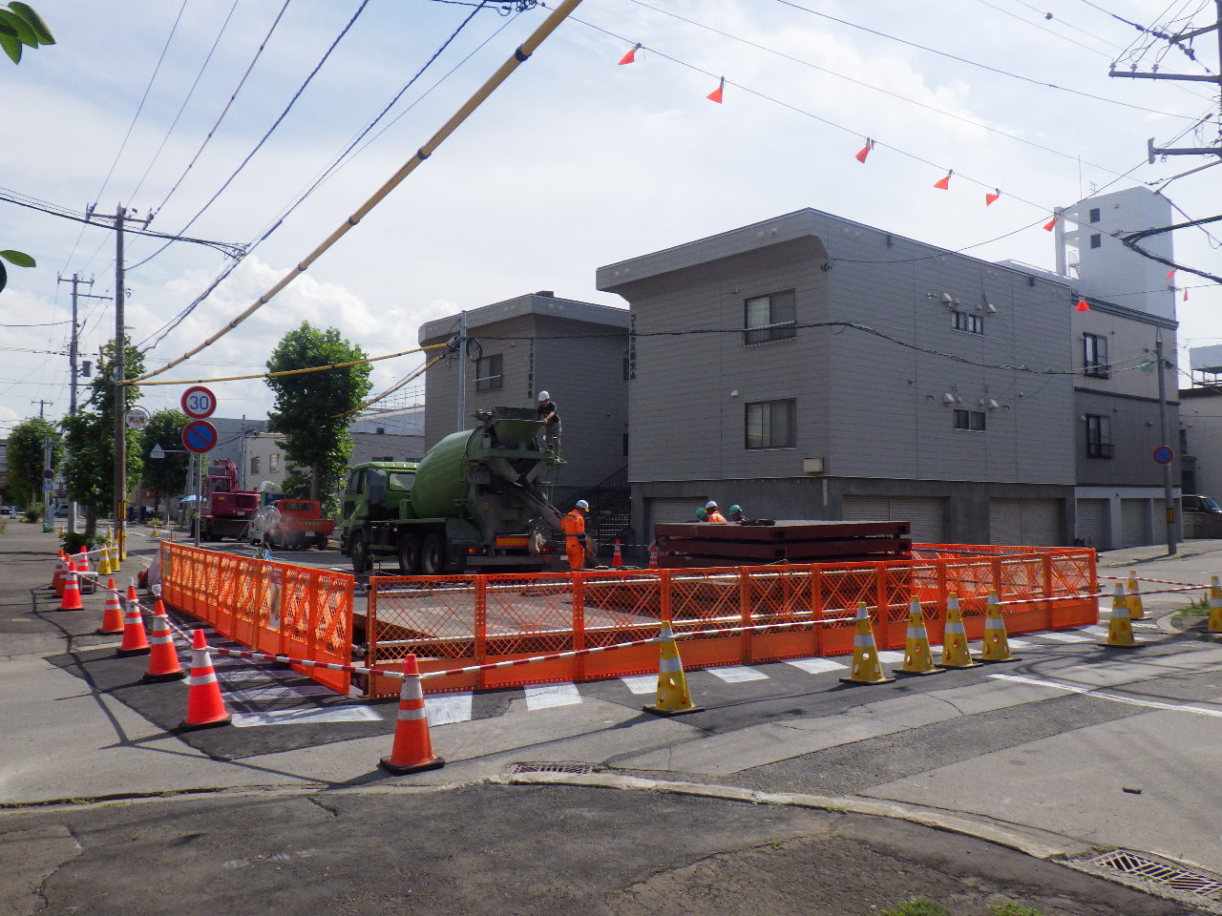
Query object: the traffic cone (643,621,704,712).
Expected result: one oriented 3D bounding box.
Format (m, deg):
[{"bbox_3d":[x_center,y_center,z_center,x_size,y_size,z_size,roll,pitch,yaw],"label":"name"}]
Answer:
[{"bbox_3d":[0.508,1.659,7.908,0.370,0.700,0.370,2,-3,-31],"label":"traffic cone"}]

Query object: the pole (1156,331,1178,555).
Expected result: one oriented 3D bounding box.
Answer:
[{"bbox_3d":[17.313,-0.476,30.800,0.320,6.900,0.320,0,-3,0],"label":"pole"}]

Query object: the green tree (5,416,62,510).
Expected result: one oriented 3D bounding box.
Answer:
[{"bbox_3d":[-52.460,1.083,90.054,5.400,9.700,5.400,2,-3,-32],"label":"green tree"}]

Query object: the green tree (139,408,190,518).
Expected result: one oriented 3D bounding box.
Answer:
[{"bbox_3d":[-31.021,0.666,69.000,3.800,8.200,3.800,0,-3,0],"label":"green tree"}]

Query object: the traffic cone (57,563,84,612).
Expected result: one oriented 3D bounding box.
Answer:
[{"bbox_3d":[-7.960,1.880,14.584,0.370,0.700,0.370,1,-3,-25],"label":"traffic cone"}]

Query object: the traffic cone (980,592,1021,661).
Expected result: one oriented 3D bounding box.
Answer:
[{"bbox_3d":[3.970,1.729,10.178,0.370,0.700,0.370,-2,-4,35],"label":"traffic cone"}]

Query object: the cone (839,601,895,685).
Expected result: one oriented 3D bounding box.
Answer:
[{"bbox_3d":[2.329,1.673,8.977,0.370,0.700,0.370,-2,-3,33],"label":"cone"}]

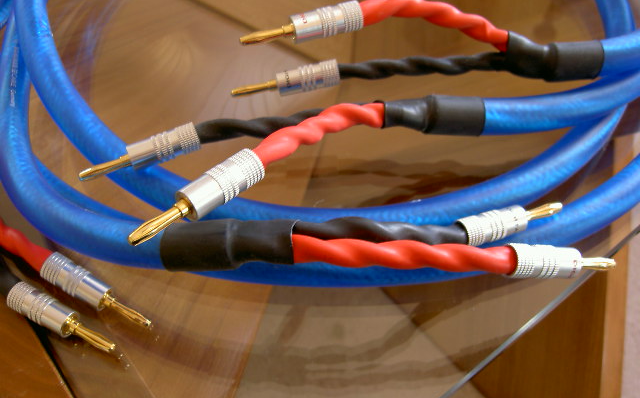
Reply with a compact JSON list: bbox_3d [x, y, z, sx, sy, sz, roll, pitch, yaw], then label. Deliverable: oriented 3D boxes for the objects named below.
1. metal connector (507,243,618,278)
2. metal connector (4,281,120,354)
[{"bbox_3d":[0.079,0.020,0.200,0.044,0.010,0.010,4,50,-24],"label":"metal connector"},{"bbox_3d":[-0.090,0.042,0.221,0.044,0.010,0.010,22,57,16],"label":"metal connector"}]

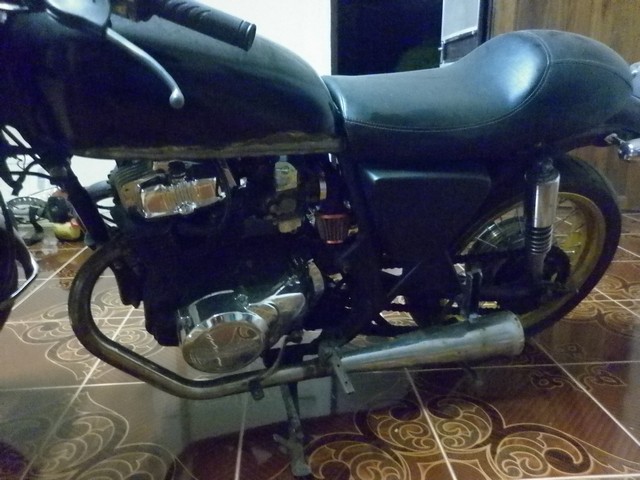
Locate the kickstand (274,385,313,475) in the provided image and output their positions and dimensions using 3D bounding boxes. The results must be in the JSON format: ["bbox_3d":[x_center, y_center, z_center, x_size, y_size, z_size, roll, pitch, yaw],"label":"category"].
[{"bbox_3d":[-0.054,0.357,1.086,0.085,0.060,0.270,3,58,-20],"label":"kickstand"}]

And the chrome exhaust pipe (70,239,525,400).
[{"bbox_3d":[0.033,0.163,1.146,1.040,0.400,0.170,-5,29,-16],"label":"chrome exhaust pipe"}]

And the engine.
[{"bbox_3d":[-0.197,0.006,1.154,0.450,0.460,0.400,-5,29,-16],"label":"engine"}]

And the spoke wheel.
[{"bbox_3d":[0.575,0.054,1.441,0.575,0.575,0.100,-5,29,-16],"label":"spoke wheel"}]

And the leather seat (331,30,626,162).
[{"bbox_3d":[0.383,-0.332,1.159,0.750,0.260,0.250,-5,29,-16],"label":"leather seat"}]

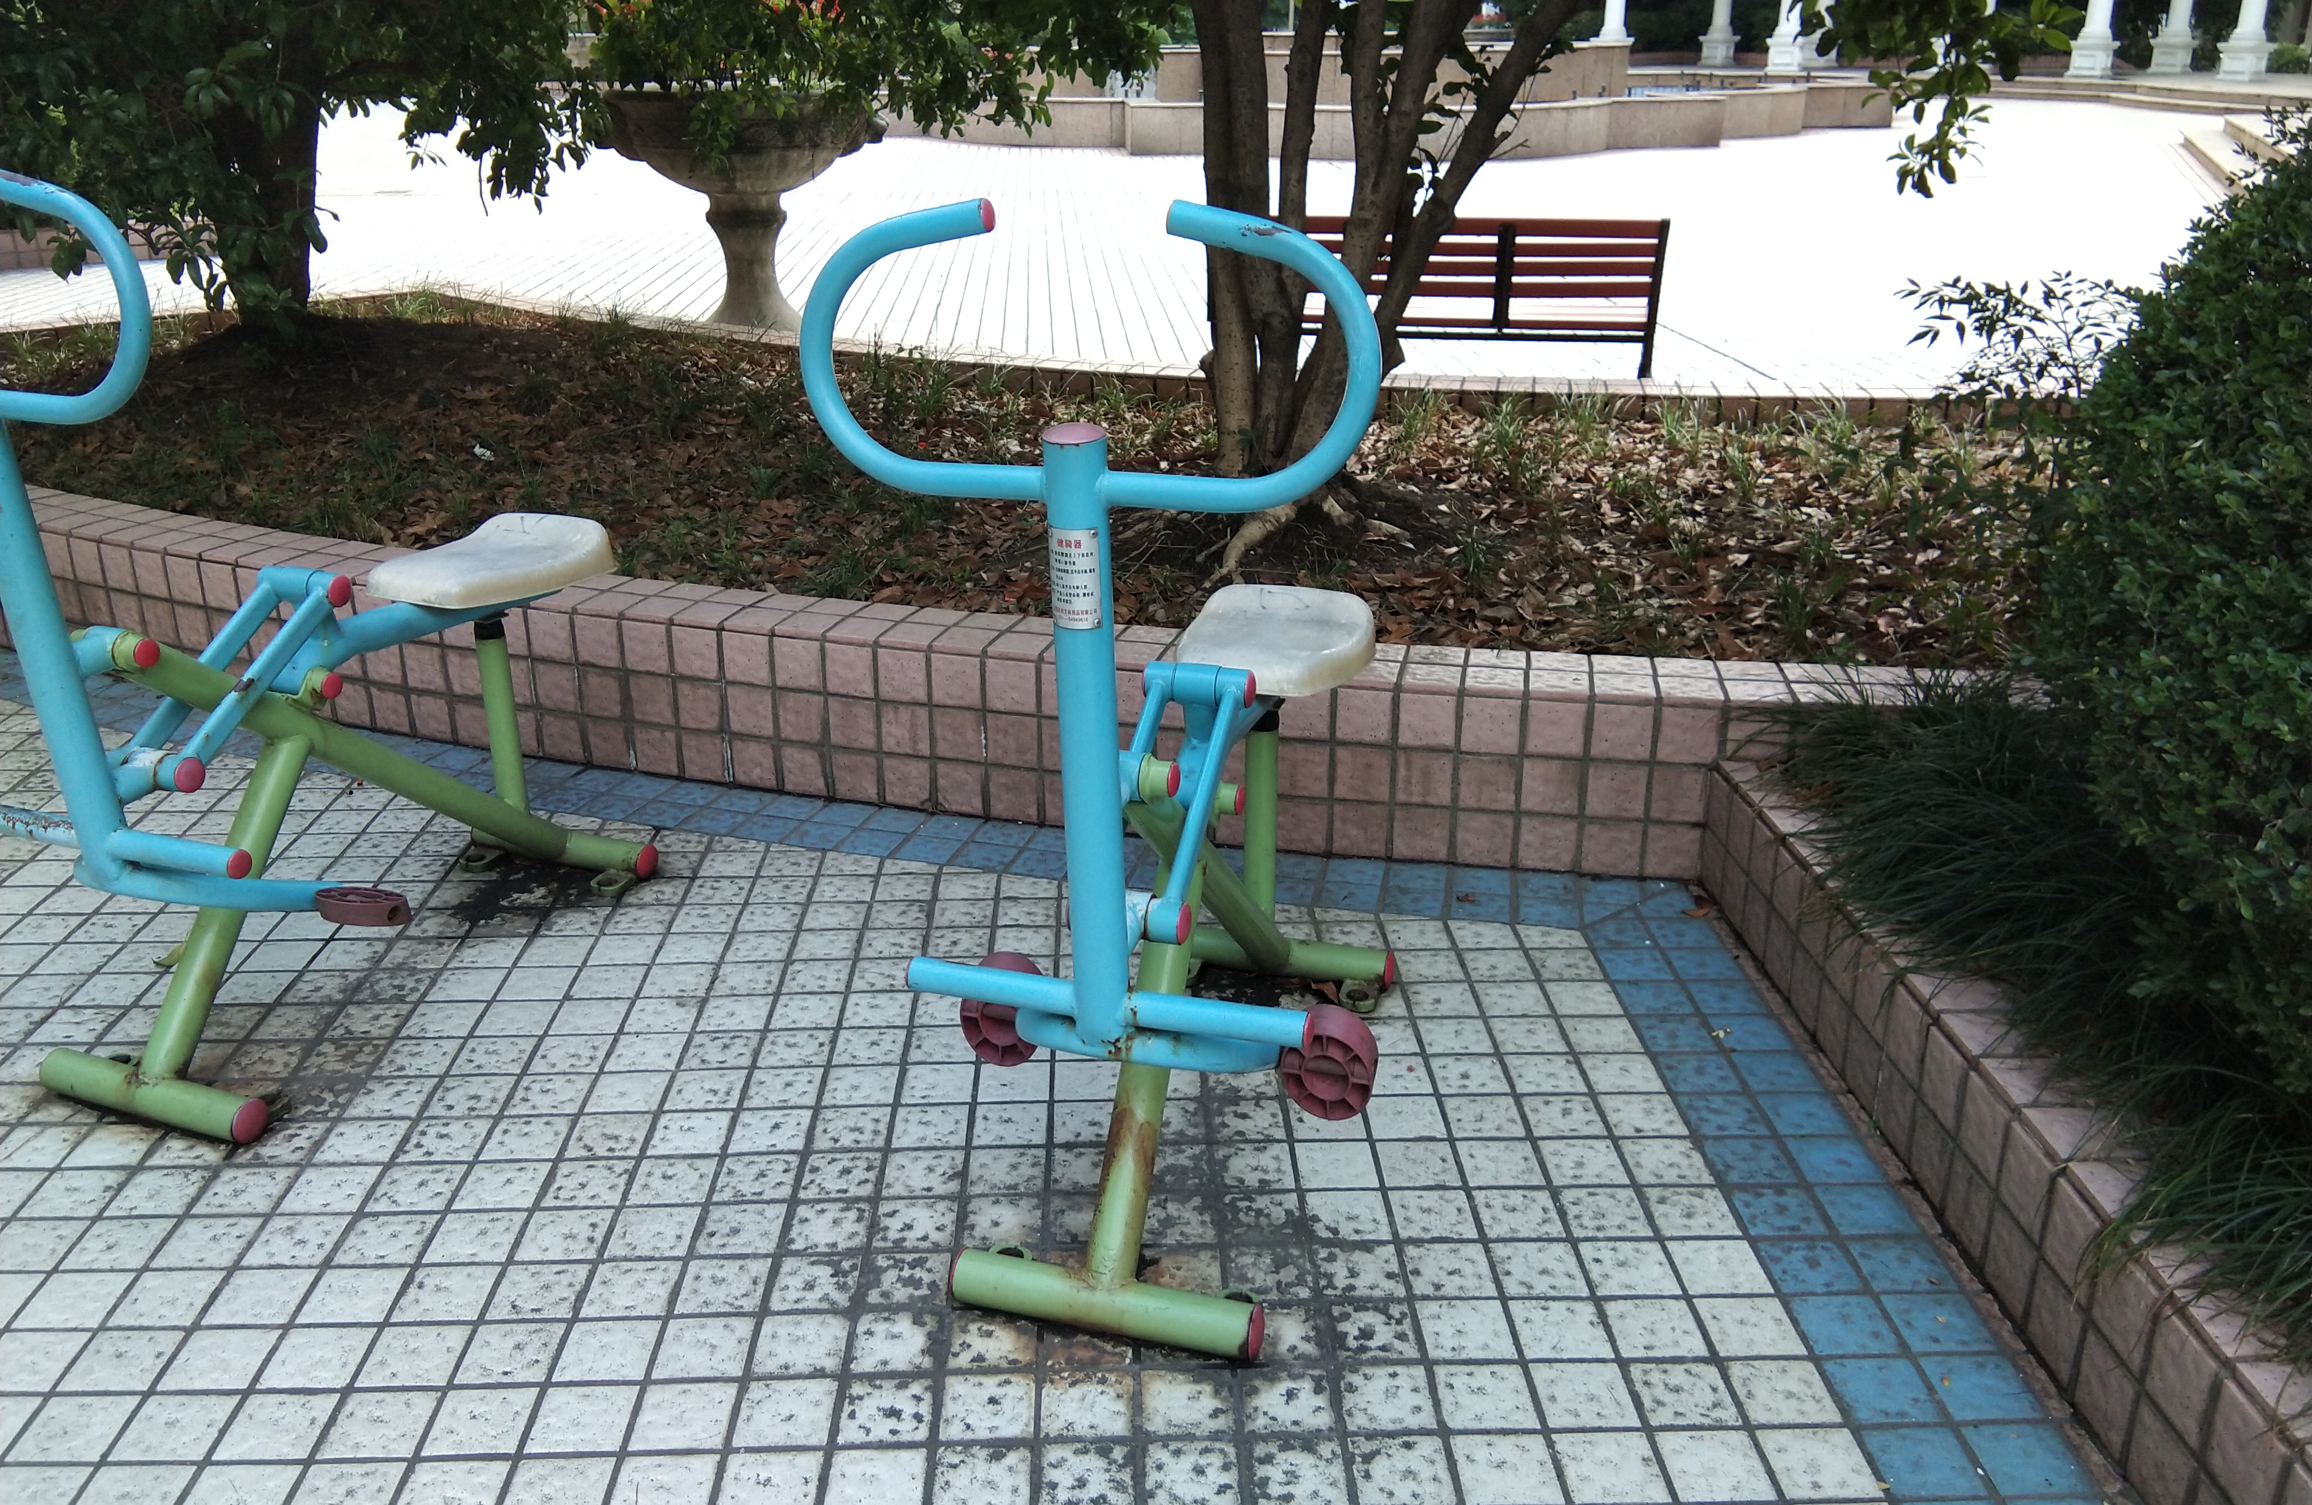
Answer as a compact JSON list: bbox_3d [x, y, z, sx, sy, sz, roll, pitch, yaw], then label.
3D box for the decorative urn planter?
[{"bbox_3d":[-1.658,-2.138,8.529,1.150,1.080,1.150,0,20,0],"label":"decorative urn planter"}]

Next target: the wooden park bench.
[{"bbox_3d":[0.957,-1.466,7.143,1.510,0.780,0.560,2,20,6],"label":"wooden park bench"}]

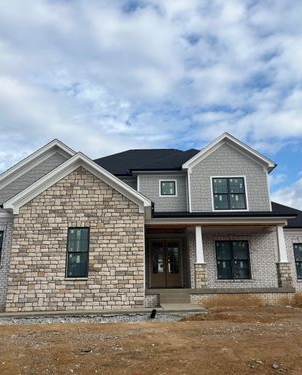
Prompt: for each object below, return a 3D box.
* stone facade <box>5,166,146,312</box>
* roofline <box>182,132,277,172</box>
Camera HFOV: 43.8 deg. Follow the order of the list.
[{"bbox_3d":[-2.507,1.718,13.319,4.625,5.007,0.500,-1,-15,0],"label":"stone facade"},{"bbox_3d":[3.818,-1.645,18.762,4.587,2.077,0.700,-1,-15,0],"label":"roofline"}]

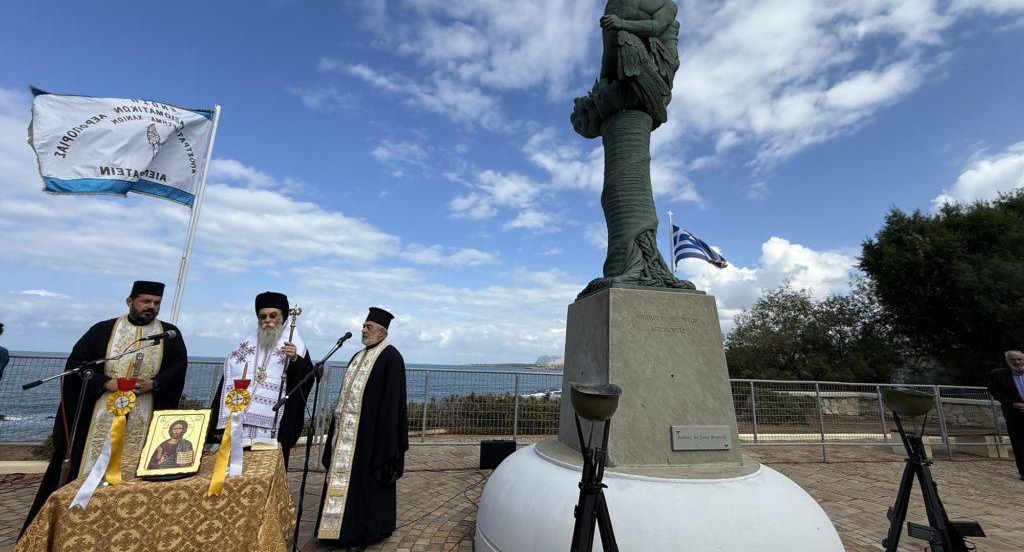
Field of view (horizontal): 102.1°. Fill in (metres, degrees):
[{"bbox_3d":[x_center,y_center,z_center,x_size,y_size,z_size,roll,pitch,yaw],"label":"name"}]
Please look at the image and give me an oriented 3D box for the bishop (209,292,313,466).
[{"bbox_3d":[-1.867,1.028,2.996,0.700,1.822,0.480,8,-14,-27],"label":"bishop"}]

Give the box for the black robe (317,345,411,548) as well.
[{"bbox_3d":[-1.163,1.290,3.329,0.630,1.430,0.530,-8,-16,38],"label":"black robe"}]

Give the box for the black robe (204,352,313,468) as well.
[{"bbox_3d":[-1.871,1.190,2.961,0.700,1.450,0.480,8,-14,-27],"label":"black robe"}]

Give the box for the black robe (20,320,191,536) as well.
[{"bbox_3d":[-2.514,1.033,2.535,0.500,1.560,0.780,-10,-17,44],"label":"black robe"}]

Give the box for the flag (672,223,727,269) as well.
[{"bbox_3d":[3.674,-0.578,8.114,0.940,0.900,0.350,-7,-15,36],"label":"flag"}]

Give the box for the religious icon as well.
[{"bbox_3d":[-1.626,0.808,2.007,0.230,0.295,0.035,8,-28,-28],"label":"religious icon"}]

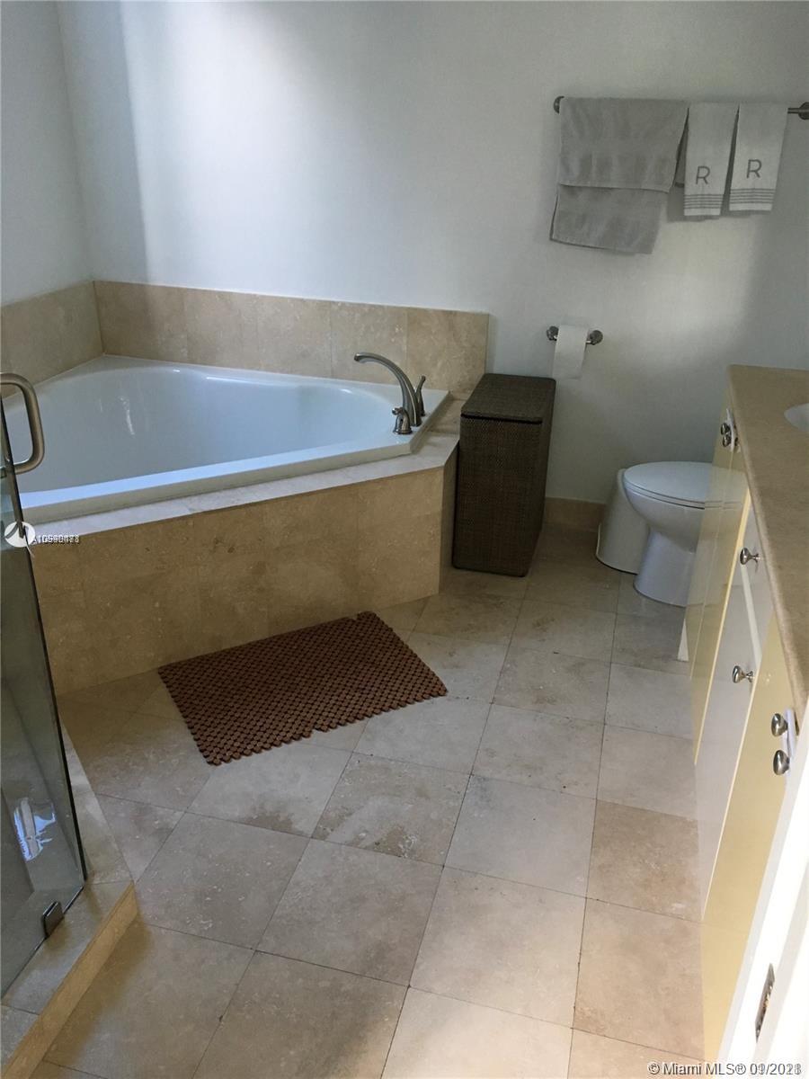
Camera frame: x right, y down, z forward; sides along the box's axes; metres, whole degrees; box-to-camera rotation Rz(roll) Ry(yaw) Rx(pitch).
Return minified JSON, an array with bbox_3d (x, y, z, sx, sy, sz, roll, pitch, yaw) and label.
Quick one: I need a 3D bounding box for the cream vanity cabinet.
[{"bbox_3d":[0.859,0.384,1.679,0.530,0.855,1.863,8,26,13],"label":"cream vanity cabinet"}]

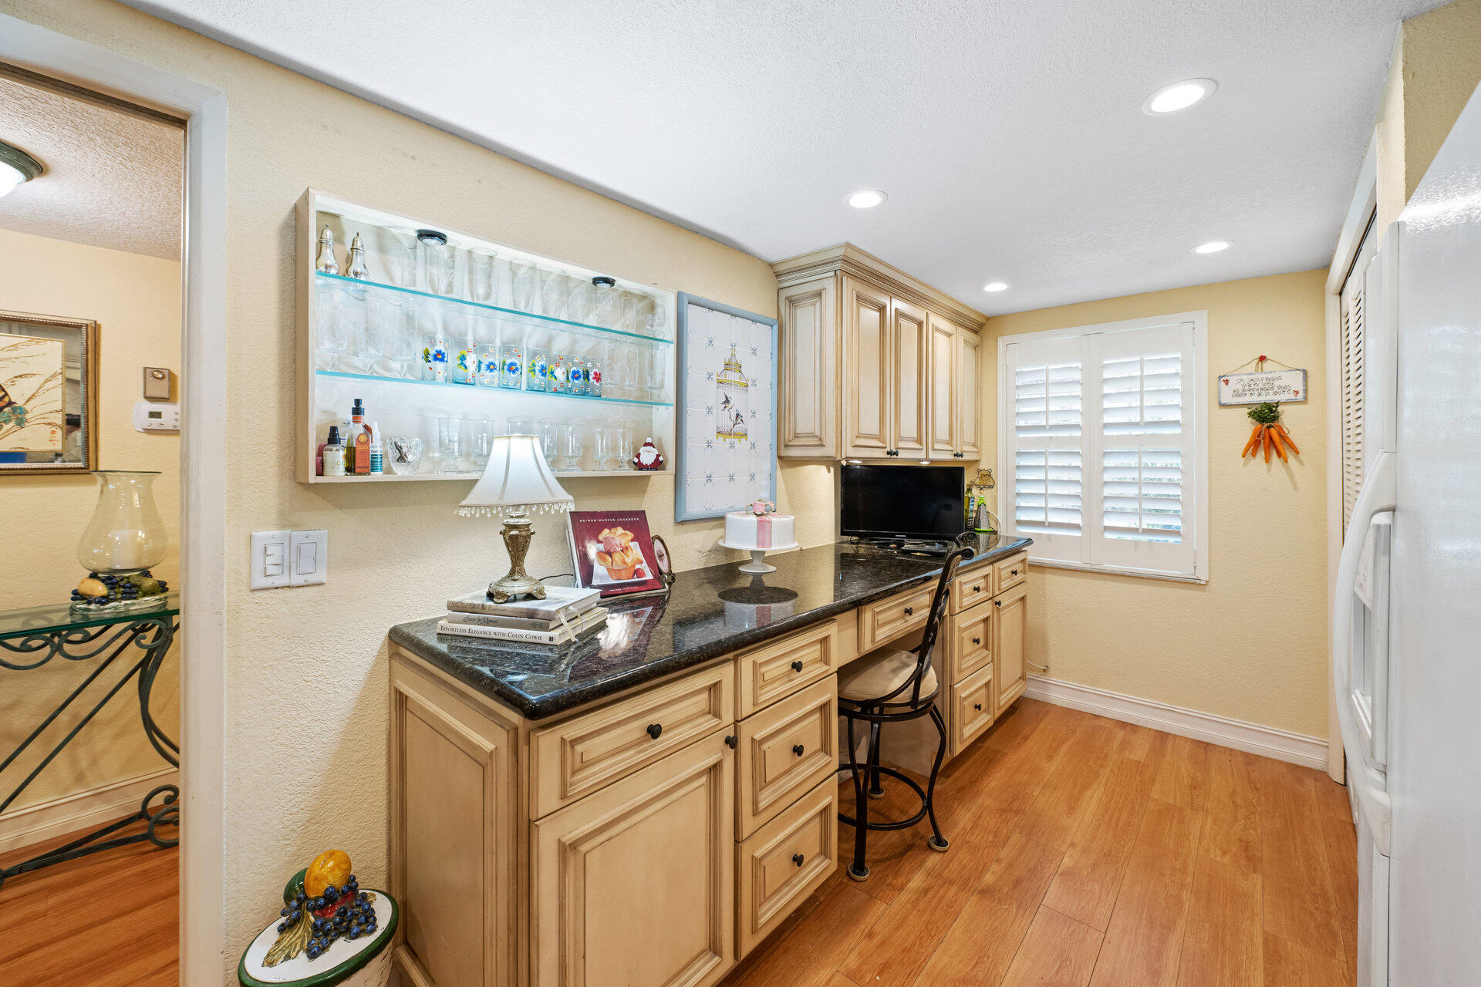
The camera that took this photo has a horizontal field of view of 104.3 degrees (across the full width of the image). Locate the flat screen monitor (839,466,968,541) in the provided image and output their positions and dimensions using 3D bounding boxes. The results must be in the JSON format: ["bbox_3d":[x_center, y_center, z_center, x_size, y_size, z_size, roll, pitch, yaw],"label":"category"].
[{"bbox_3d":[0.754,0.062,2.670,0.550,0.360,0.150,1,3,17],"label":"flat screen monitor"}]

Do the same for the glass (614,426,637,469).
[{"bbox_3d":[-0.371,-0.145,1.854,0.060,0.138,0.060,0,2,0],"label":"glass"}]

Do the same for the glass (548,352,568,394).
[{"bbox_3d":[-0.545,-0.353,1.716,0.055,0.125,0.055,2,3,43],"label":"glass"}]

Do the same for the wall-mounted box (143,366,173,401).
[{"bbox_3d":[-2.187,-0.412,2.160,0.030,0.115,0.072,2,3,43],"label":"wall-mounted box"}]

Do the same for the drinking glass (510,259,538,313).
[{"bbox_3d":[-0.622,-0.576,1.651,0.071,0.147,0.071,2,3,43],"label":"drinking glass"}]

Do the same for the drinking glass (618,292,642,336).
[{"bbox_3d":[-0.339,-0.536,1.757,0.060,0.129,0.060,2,3,42],"label":"drinking glass"}]

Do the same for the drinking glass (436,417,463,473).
[{"bbox_3d":[-0.768,-0.127,1.520,0.063,0.143,0.063,2,3,42],"label":"drinking glass"}]

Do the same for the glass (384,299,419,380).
[{"bbox_3d":[-0.761,-0.338,1.294,0.070,0.173,0.070,2,3,42],"label":"glass"}]

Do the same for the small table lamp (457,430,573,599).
[{"bbox_3d":[-0.530,0.056,1.365,0.265,0.380,0.265,2,3,42],"label":"small table lamp"}]

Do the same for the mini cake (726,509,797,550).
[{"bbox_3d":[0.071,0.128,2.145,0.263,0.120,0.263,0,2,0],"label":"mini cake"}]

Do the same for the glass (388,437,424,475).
[{"bbox_3d":[-0.834,-0.093,1.438,0.076,0.093,0.076,2,3,42],"label":"glass"}]

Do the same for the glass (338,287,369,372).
[{"bbox_3d":[-0.901,-0.364,1.345,0.061,0.189,0.061,2,3,43],"label":"glass"}]

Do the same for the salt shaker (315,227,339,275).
[{"bbox_3d":[-0.938,-0.540,1.306,0.045,0.116,0.045,2,3,43],"label":"salt shaker"}]

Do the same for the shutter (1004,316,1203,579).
[{"bbox_3d":[1.765,-0.225,2.895,0.870,1.210,0.055,2,3,43],"label":"shutter"}]

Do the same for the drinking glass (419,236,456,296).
[{"bbox_3d":[-0.750,-0.561,1.427,0.077,0.146,0.077,1,2,42],"label":"drinking glass"}]

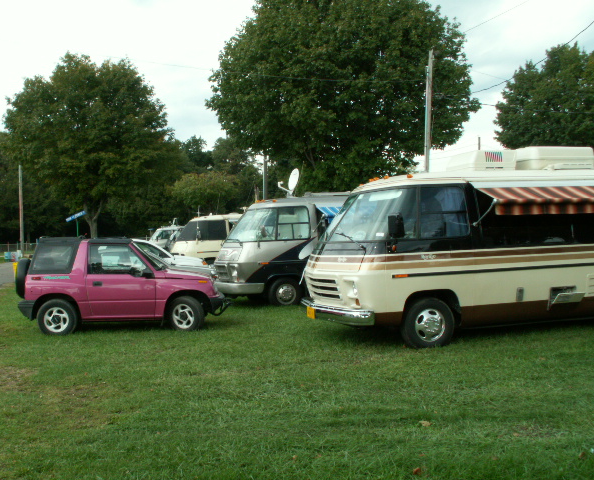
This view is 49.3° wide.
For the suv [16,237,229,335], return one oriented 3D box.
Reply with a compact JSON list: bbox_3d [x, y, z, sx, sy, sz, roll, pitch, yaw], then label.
[{"bbox_3d":[-3.320,0.810,12.300,3.750,1.680,1.660,0,0,-17],"label":"suv"}]

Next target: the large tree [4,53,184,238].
[{"bbox_3d":[-11.600,-4.550,36.900,10.300,12.400,9.800,0,0,-17],"label":"large tree"}]

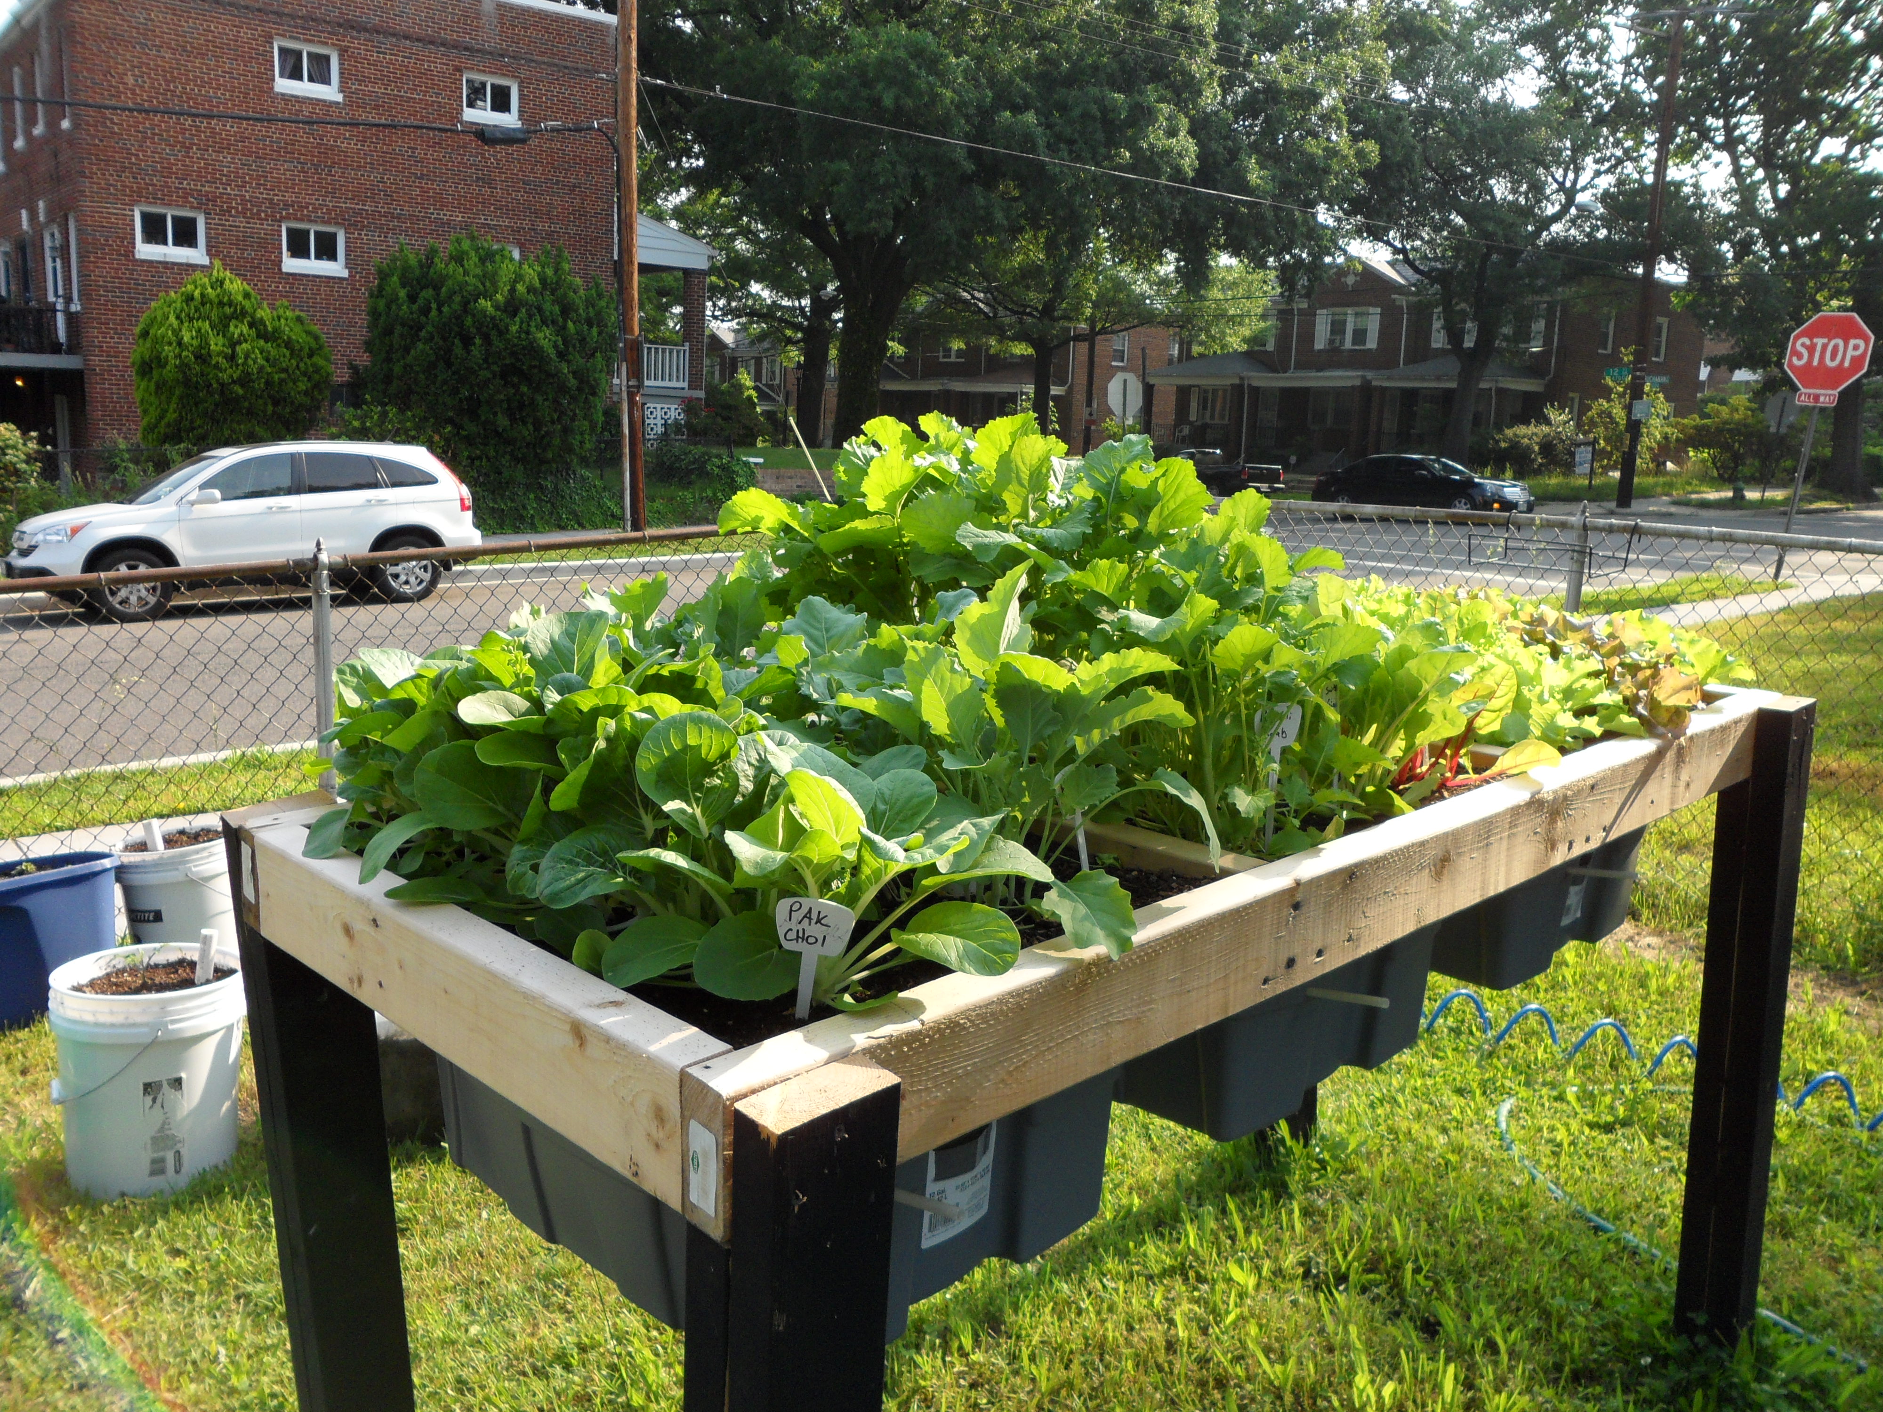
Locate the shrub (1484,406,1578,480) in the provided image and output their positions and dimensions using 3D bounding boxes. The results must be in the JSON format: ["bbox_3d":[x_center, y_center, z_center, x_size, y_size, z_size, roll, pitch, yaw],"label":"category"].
[{"bbox_3d":[17.715,-7.814,44.186,2.400,2.300,2.700,-5,13,-38],"label":"shrub"}]

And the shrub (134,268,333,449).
[{"bbox_3d":[-10.742,-5.115,22.088,2.750,3.050,2.600,-5,13,-38],"label":"shrub"}]

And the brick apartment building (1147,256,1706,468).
[{"bbox_3d":[18.455,-13.328,58.469,13.000,8.200,17.200,-5,13,-38],"label":"brick apartment building"}]

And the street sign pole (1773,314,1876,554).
[{"bbox_3d":[10.033,-2.954,17.035,0.100,3.090,0.880,-5,17,-38],"label":"street sign pole"}]

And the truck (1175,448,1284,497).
[{"bbox_3d":[8.047,-7.138,45.766,1.950,1.800,5.300,-6,11,-38],"label":"truck"}]

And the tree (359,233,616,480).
[{"bbox_3d":[-7.446,-5.695,24.057,4.000,4.000,3.600,-5,13,-38],"label":"tree"}]

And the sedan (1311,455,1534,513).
[{"bbox_3d":[10.500,-4.772,32.182,1.810,1.450,4.850,-6,12,-40],"label":"sedan"}]

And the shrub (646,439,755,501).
[{"bbox_3d":[-3.995,-3.884,24.342,1.750,1.150,1.300,-5,13,-38],"label":"shrub"}]

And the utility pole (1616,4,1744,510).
[{"bbox_3d":[17.691,-11.013,36.487,2.900,12.100,0.600,9,12,35],"label":"utility pole"}]

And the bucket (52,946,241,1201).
[{"bbox_3d":[-1.402,0.645,2.612,0.305,0.368,0.305,-4,11,-38],"label":"bucket"}]

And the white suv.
[{"bbox_3d":[-7.147,-1.912,15.304,4.530,1.680,1.820,-8,15,-38],"label":"white suv"}]

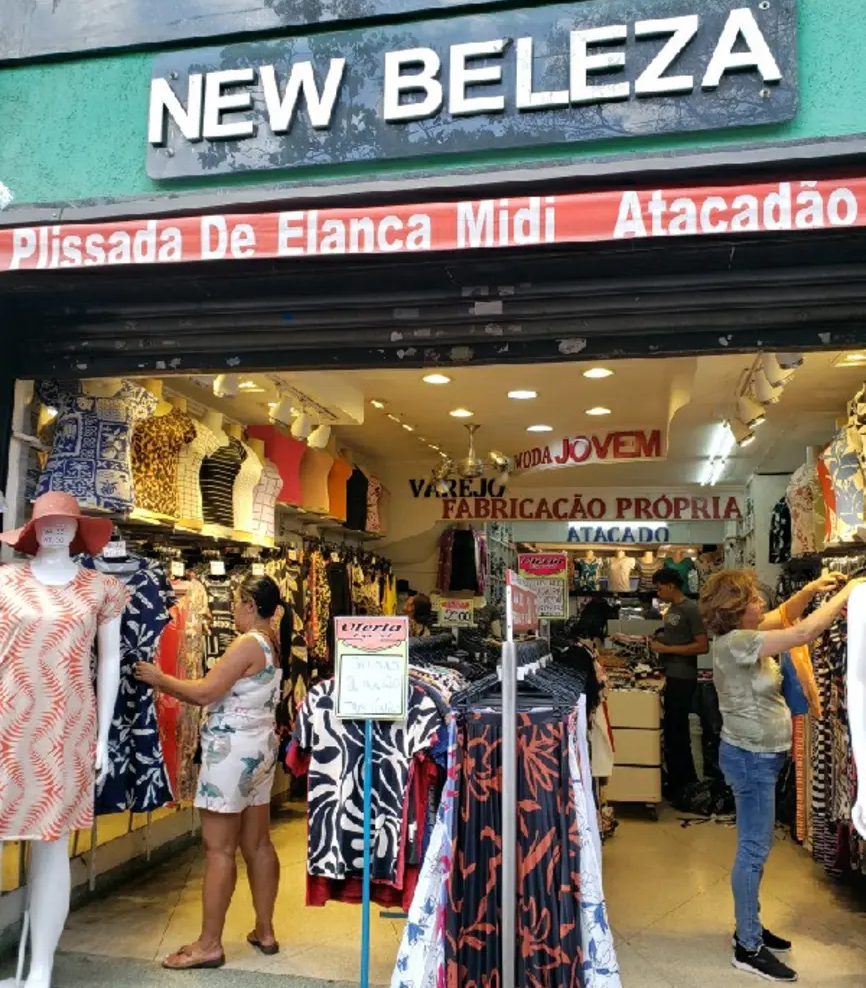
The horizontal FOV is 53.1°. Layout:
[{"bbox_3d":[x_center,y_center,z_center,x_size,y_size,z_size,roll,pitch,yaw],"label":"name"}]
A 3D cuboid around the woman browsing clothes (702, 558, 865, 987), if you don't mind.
[{"bbox_3d":[1.462,1.109,3.594,0.652,1.584,0.480,0,-8,12],"label":"woman browsing clothes"}]

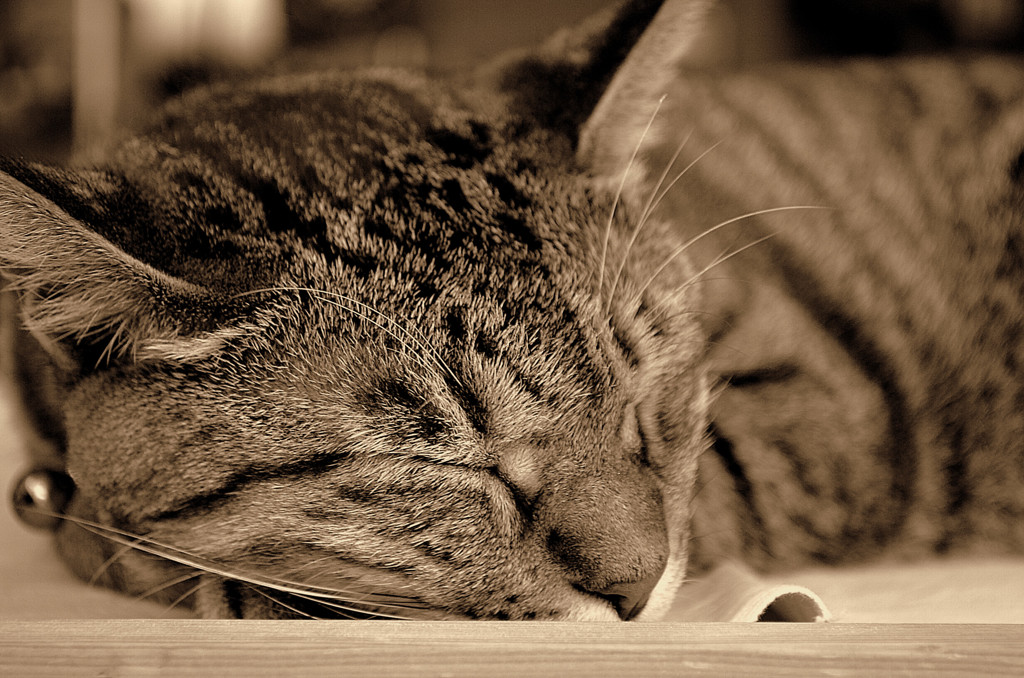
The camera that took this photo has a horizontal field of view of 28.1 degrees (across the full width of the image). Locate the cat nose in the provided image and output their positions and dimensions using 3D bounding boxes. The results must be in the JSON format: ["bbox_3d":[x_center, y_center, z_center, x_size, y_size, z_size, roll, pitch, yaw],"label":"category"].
[{"bbox_3d":[0.021,0.044,0.360,0.015,0.011,0.009,-16,19,-26],"label":"cat nose"}]

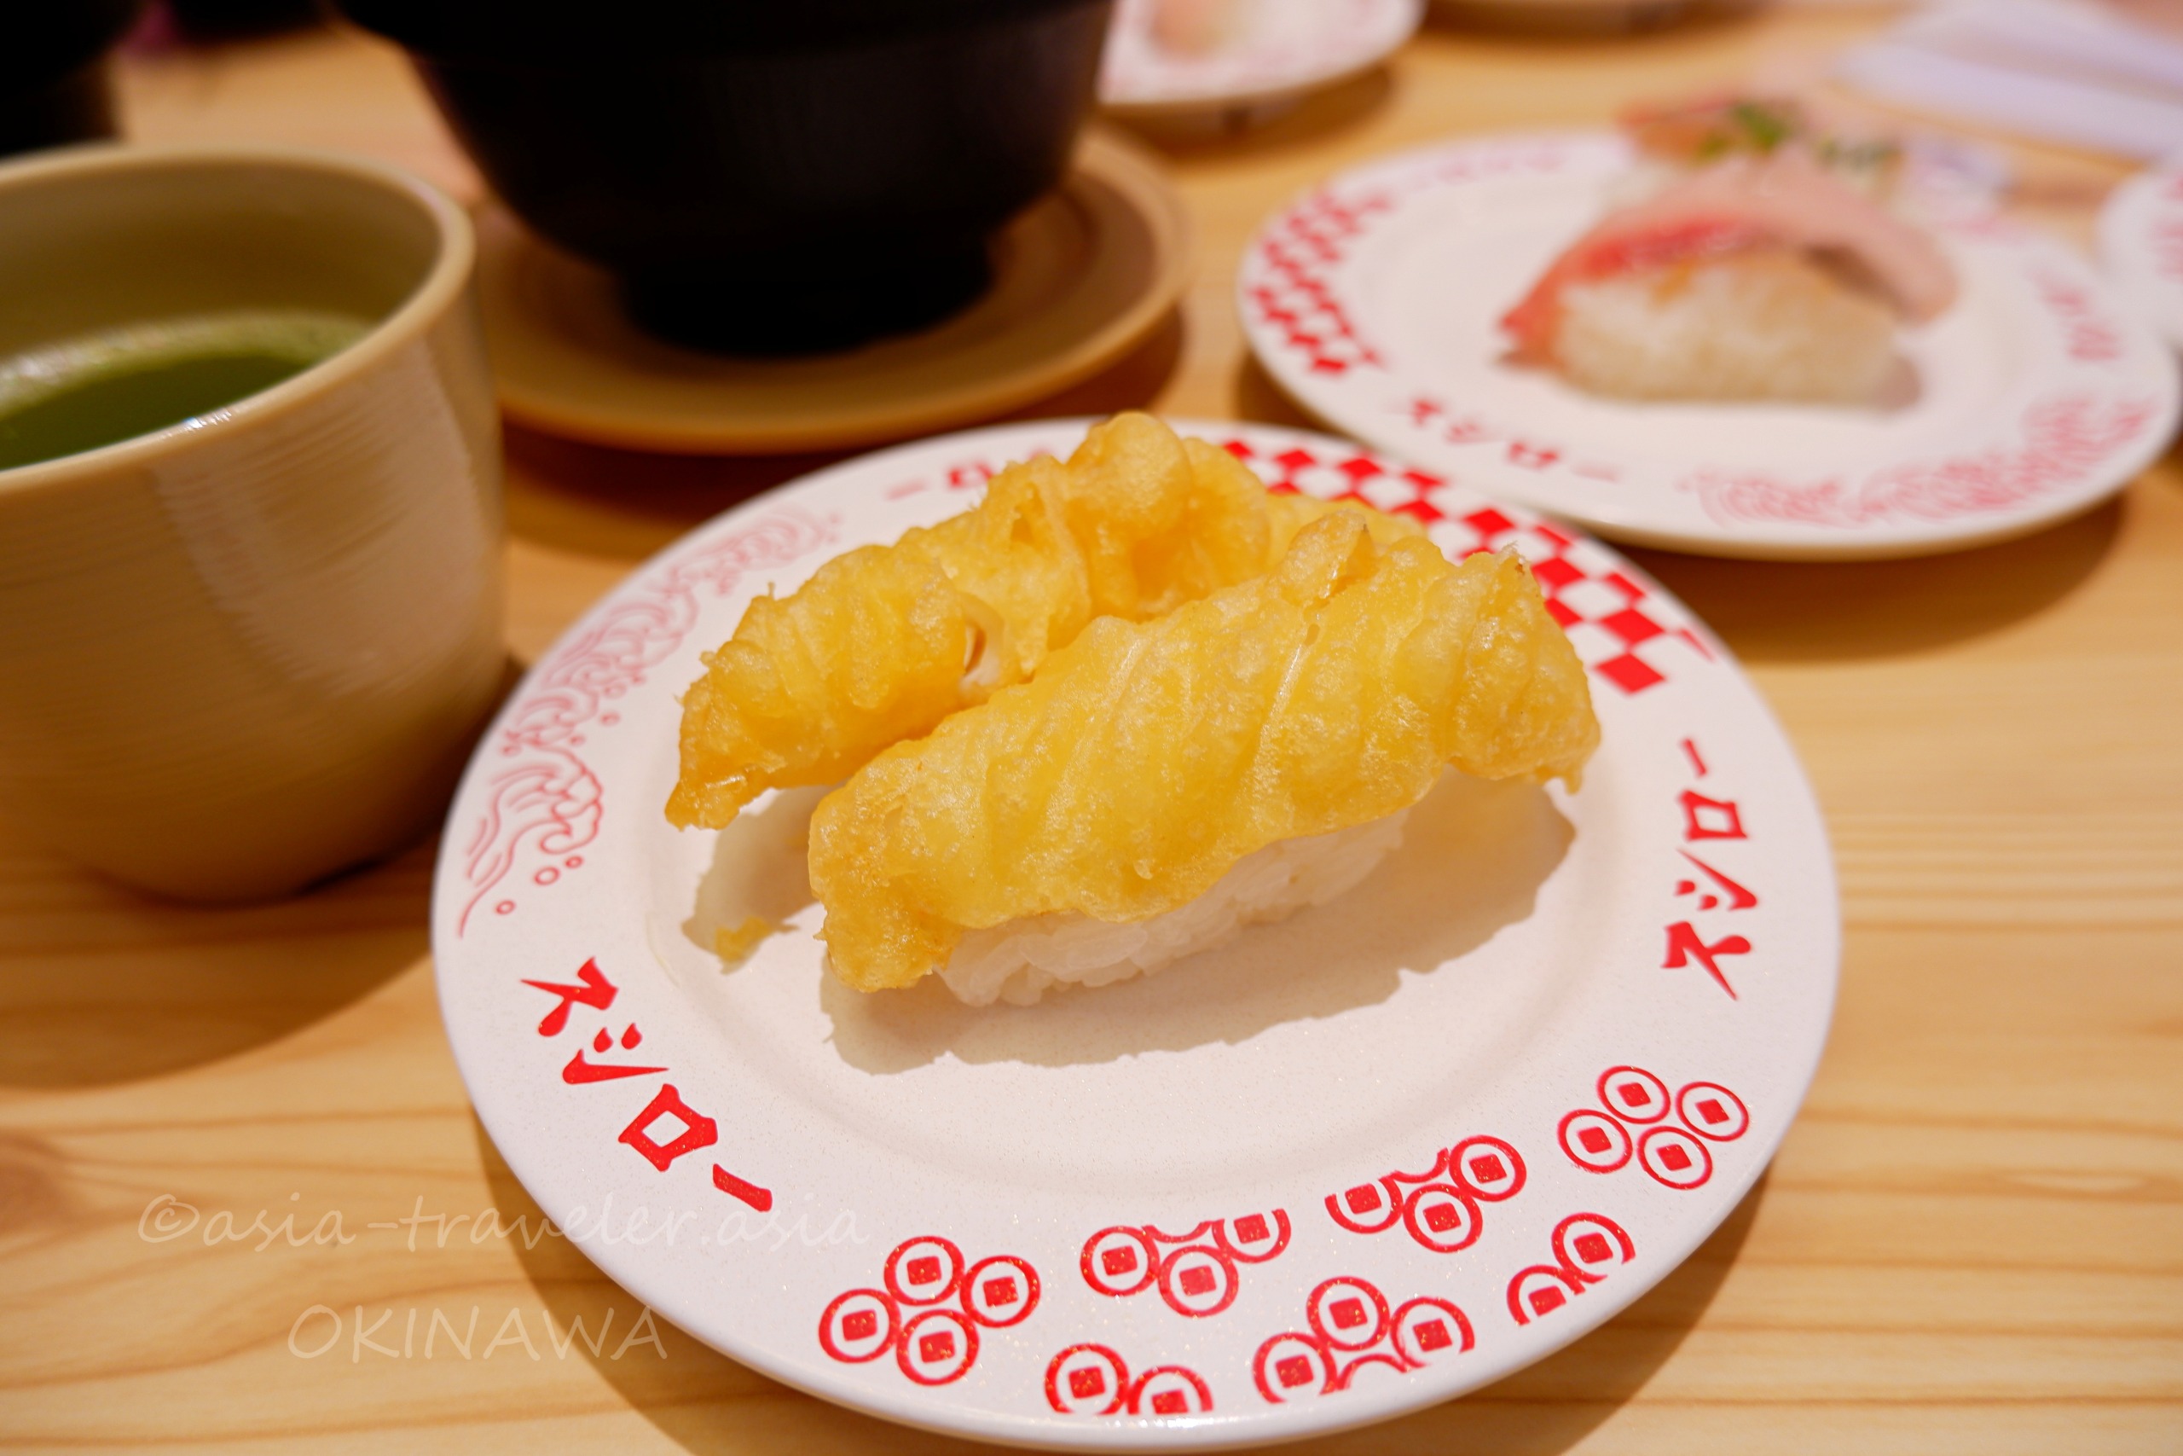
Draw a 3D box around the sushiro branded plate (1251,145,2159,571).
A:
[{"bbox_3d":[0.101,-0.066,0.247,0.150,0.021,0.150,-1,43,1],"label":"sushiro branded plate"}]

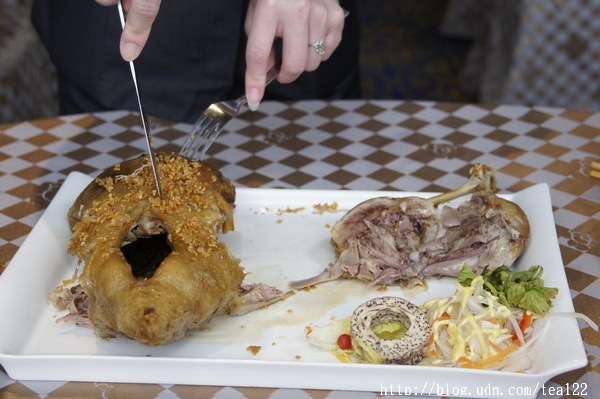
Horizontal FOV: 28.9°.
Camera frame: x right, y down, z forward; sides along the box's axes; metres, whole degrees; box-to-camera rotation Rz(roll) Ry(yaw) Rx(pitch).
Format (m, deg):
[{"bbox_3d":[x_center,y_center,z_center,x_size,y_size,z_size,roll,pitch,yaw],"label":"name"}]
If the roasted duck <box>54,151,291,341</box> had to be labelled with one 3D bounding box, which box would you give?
[{"bbox_3d":[-0.096,0.027,0.867,0.158,0.072,0.194,-4,27,-5],"label":"roasted duck"}]

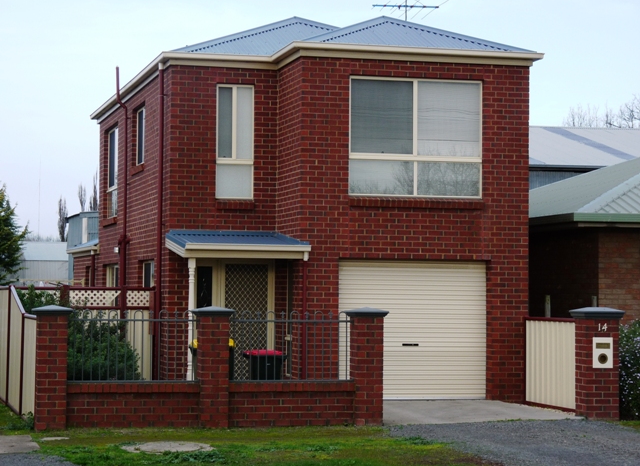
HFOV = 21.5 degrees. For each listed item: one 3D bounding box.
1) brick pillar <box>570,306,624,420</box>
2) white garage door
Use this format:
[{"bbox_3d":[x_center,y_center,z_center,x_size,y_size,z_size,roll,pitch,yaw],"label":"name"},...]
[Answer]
[{"bbox_3d":[3.642,1.707,22.066,0.570,1.459,0.470,1,-2,-14],"label":"brick pillar"},{"bbox_3d":[1.385,1.474,25.558,2.400,2.110,0.100,1,-2,-14],"label":"white garage door"}]

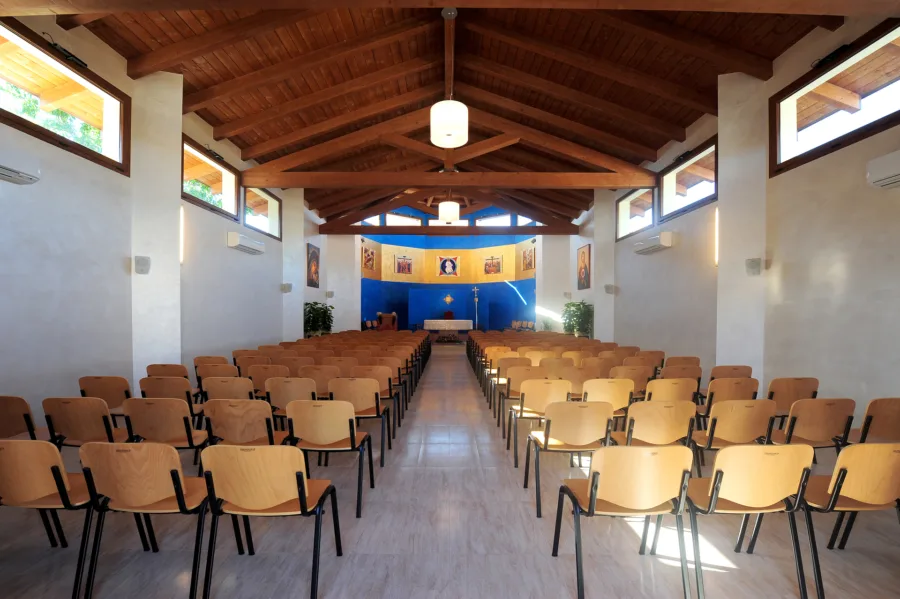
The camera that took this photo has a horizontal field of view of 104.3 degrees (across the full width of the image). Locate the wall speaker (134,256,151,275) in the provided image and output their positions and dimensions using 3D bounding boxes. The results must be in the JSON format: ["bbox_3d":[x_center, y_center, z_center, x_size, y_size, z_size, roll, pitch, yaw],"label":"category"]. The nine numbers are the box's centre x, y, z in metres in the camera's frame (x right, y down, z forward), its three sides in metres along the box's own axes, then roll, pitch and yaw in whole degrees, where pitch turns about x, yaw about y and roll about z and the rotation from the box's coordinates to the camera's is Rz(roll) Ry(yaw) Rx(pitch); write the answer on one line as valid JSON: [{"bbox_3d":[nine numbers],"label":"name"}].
[{"bbox_3d":[-3.688,-0.408,4.200,0.170,0.225,0.160,2,-3,-40],"label":"wall speaker"}]

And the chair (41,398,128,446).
[{"bbox_3d":[-2.605,1.116,2.685,0.535,0.815,0.500,0,-2,4],"label":"chair"}]

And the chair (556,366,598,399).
[{"bbox_3d":[1.465,1.183,4.199,0.540,0.815,0.500,0,-2,0],"label":"chair"}]

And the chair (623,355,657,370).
[{"bbox_3d":[2.613,1.207,5.040,0.535,0.815,0.500,0,-2,-3],"label":"chair"}]

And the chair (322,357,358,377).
[{"bbox_3d":[-1.491,1.215,4.989,0.540,0.815,0.500,0,-2,0],"label":"chair"}]

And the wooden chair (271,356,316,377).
[{"bbox_3d":[-2.025,1.188,4.921,0.530,0.800,0.510,0,-2,0],"label":"wooden chair"}]

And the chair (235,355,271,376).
[{"bbox_3d":[-2.587,1.178,4.823,0.530,0.820,0.500,0,-2,2],"label":"chair"}]

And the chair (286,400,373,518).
[{"bbox_3d":[-0.897,1.119,2.621,0.540,0.815,0.500,0,-2,0],"label":"chair"}]

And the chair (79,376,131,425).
[{"bbox_3d":[-3.185,1.147,3.484,0.535,0.815,0.500,0,-2,4],"label":"chair"}]

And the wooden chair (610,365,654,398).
[{"bbox_3d":[2.014,1.158,4.122,0.530,0.820,0.500,0,-2,-2],"label":"wooden chair"}]

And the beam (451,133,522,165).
[{"bbox_3d":[0.672,-2.920,6.640,1.320,0.200,0.180,-19,-2,-1],"label":"beam"}]

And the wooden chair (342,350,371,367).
[{"bbox_3d":[-1.491,1.247,5.777,0.540,0.815,0.500,0,-2,0],"label":"wooden chair"}]

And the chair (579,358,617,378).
[{"bbox_3d":[1.958,1.177,4.811,0.530,0.820,0.500,0,-2,-2],"label":"chair"}]

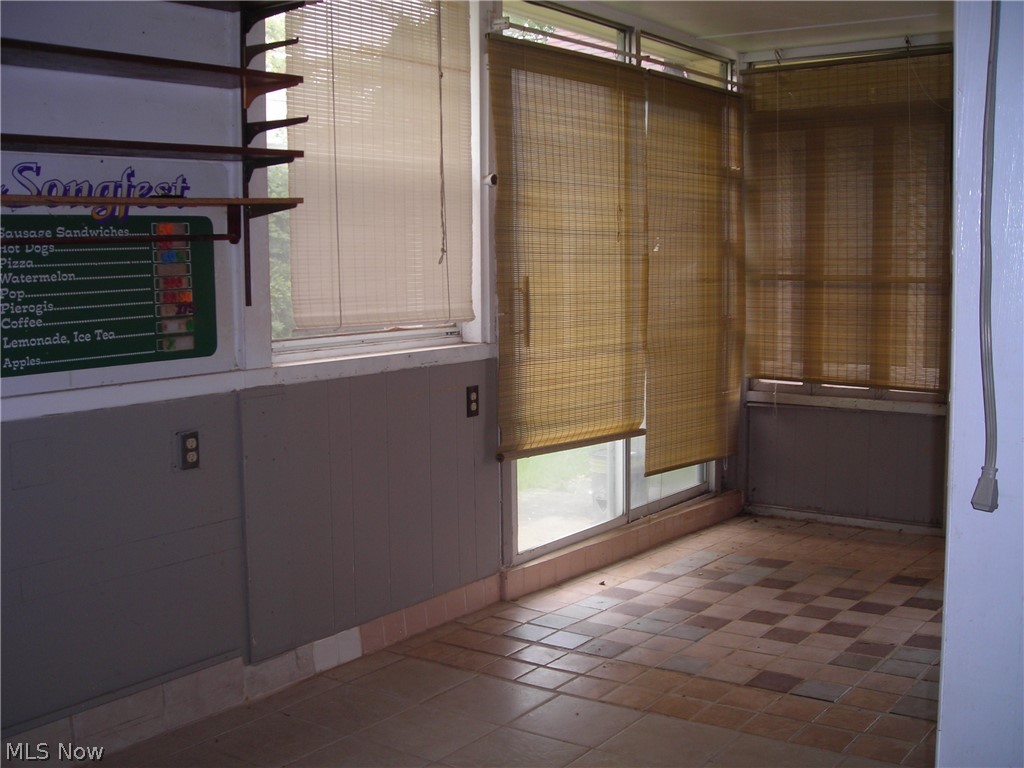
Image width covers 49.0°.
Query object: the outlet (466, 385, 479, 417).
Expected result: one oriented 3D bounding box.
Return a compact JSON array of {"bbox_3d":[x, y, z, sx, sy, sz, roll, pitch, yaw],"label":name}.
[{"bbox_3d":[-0.148,0.067,4.233,0.009,0.115,0.070,5,8,37],"label":"outlet"}]

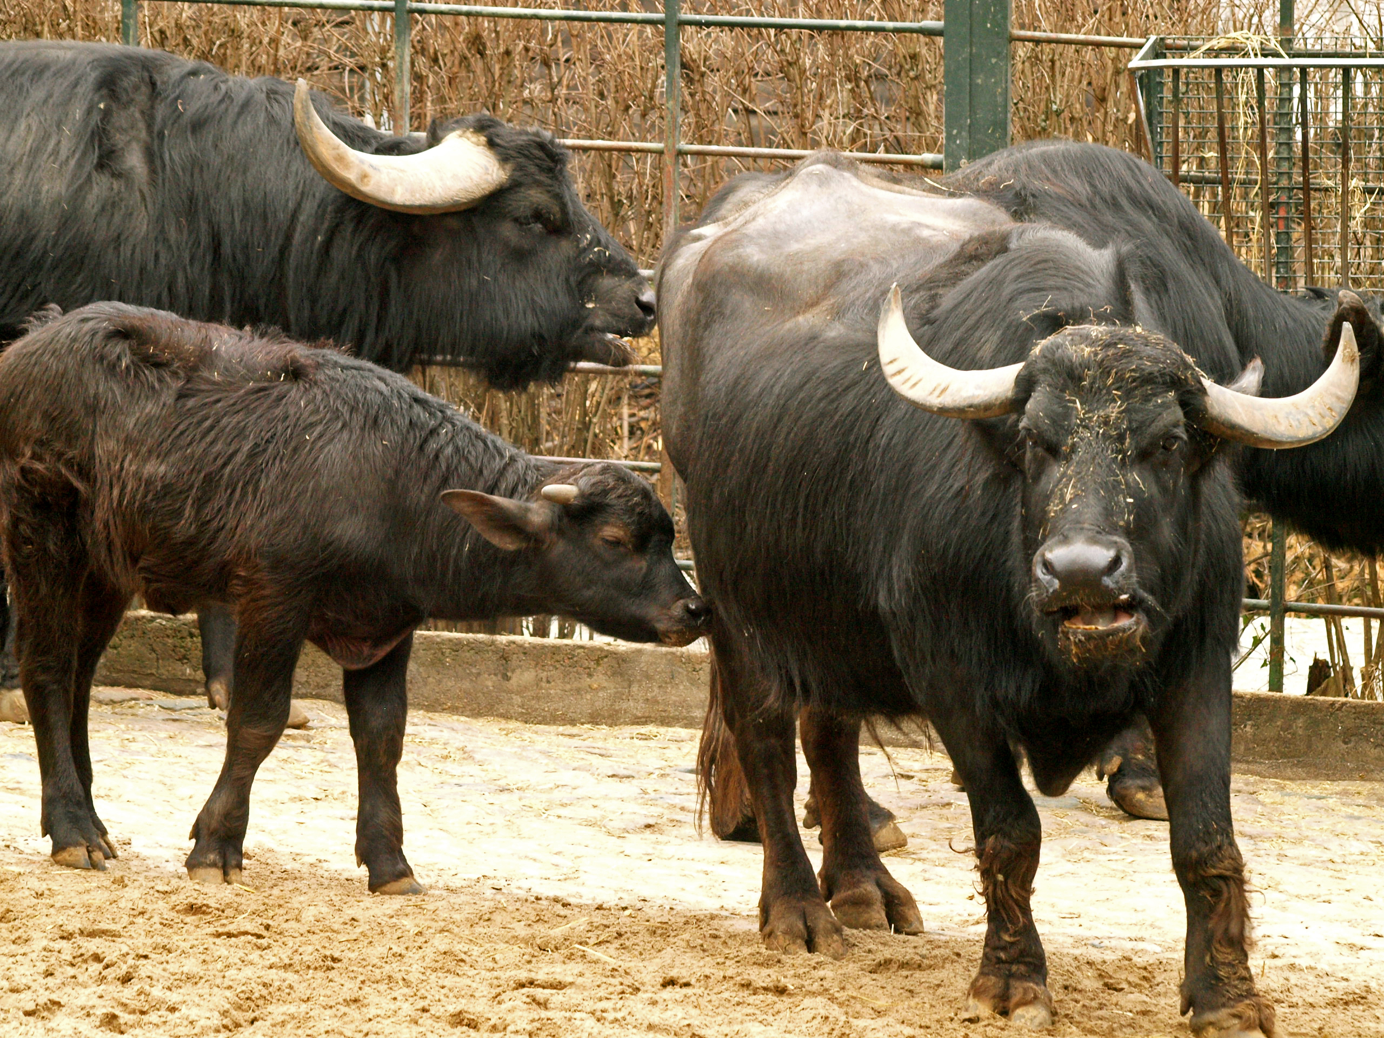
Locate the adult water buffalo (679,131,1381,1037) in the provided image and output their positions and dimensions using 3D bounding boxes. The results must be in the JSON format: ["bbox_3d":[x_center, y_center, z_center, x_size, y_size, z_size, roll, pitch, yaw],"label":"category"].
[{"bbox_3d":[0.446,0.093,16.547,0.800,1.430,2.150,-2,5,-21],"label":"adult water buffalo"}]

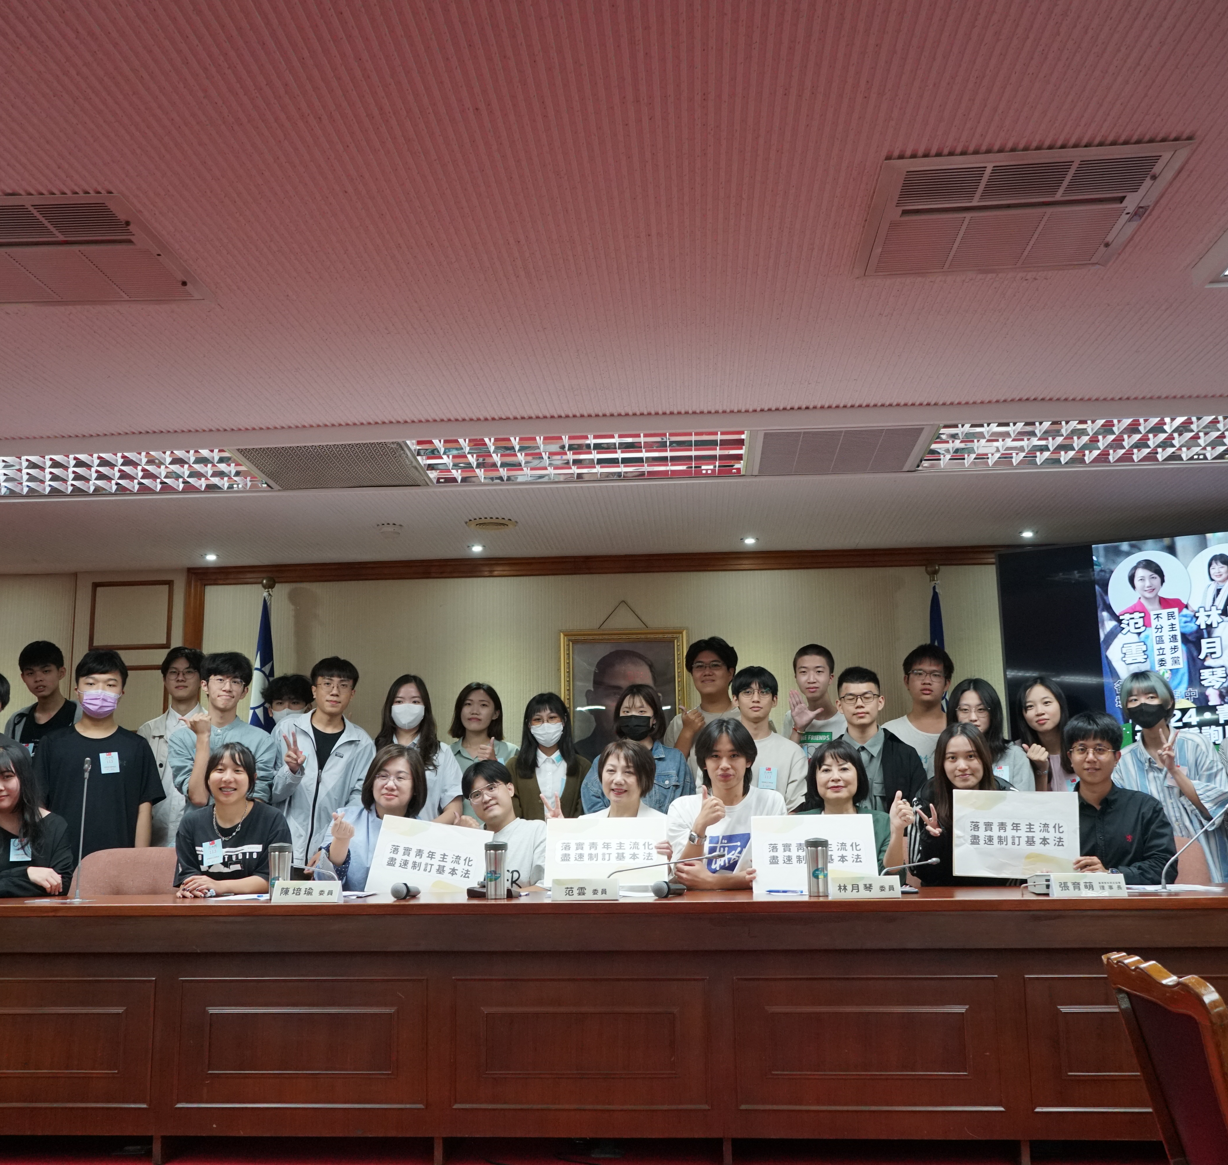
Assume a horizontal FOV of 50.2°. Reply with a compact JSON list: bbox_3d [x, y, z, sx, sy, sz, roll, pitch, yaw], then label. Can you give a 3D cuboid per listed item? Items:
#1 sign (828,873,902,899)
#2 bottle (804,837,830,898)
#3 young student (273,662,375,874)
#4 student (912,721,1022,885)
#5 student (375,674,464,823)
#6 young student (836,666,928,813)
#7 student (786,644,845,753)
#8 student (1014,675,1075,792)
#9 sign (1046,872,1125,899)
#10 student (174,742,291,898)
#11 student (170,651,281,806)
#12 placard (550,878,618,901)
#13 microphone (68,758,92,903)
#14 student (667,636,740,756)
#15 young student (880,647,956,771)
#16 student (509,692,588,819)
[{"bbox_3d":[0.800,0.962,4.157,0.218,0.077,0.075,-1,-11,4],"label":"sign"},{"bbox_3d":[0.658,0.923,4.241,0.075,0.186,0.075,-1,-11,3],"label":"bottle"},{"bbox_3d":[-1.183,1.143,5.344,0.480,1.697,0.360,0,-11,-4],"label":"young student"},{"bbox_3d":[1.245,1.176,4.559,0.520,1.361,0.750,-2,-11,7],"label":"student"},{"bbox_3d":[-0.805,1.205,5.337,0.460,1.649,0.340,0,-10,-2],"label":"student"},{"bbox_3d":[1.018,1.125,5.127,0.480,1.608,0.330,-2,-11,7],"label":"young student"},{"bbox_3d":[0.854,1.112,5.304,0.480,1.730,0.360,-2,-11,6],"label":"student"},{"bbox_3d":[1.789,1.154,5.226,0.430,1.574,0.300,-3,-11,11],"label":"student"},{"bbox_3d":[1.494,0.947,4.119,0.220,0.077,0.075,-1,-11,4],"label":"sign"},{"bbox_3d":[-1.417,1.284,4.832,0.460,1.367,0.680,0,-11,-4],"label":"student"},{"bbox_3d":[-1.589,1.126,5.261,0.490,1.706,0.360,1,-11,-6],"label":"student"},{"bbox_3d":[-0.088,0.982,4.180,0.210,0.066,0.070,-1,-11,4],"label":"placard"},{"bbox_3d":[-1.724,0.800,4.251,0.050,0.459,0.060,-1,-11,3],"label":"microphone"},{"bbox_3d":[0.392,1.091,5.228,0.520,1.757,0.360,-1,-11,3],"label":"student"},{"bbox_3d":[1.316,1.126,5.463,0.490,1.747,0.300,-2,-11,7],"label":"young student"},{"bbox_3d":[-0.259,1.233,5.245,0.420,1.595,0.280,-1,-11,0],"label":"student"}]

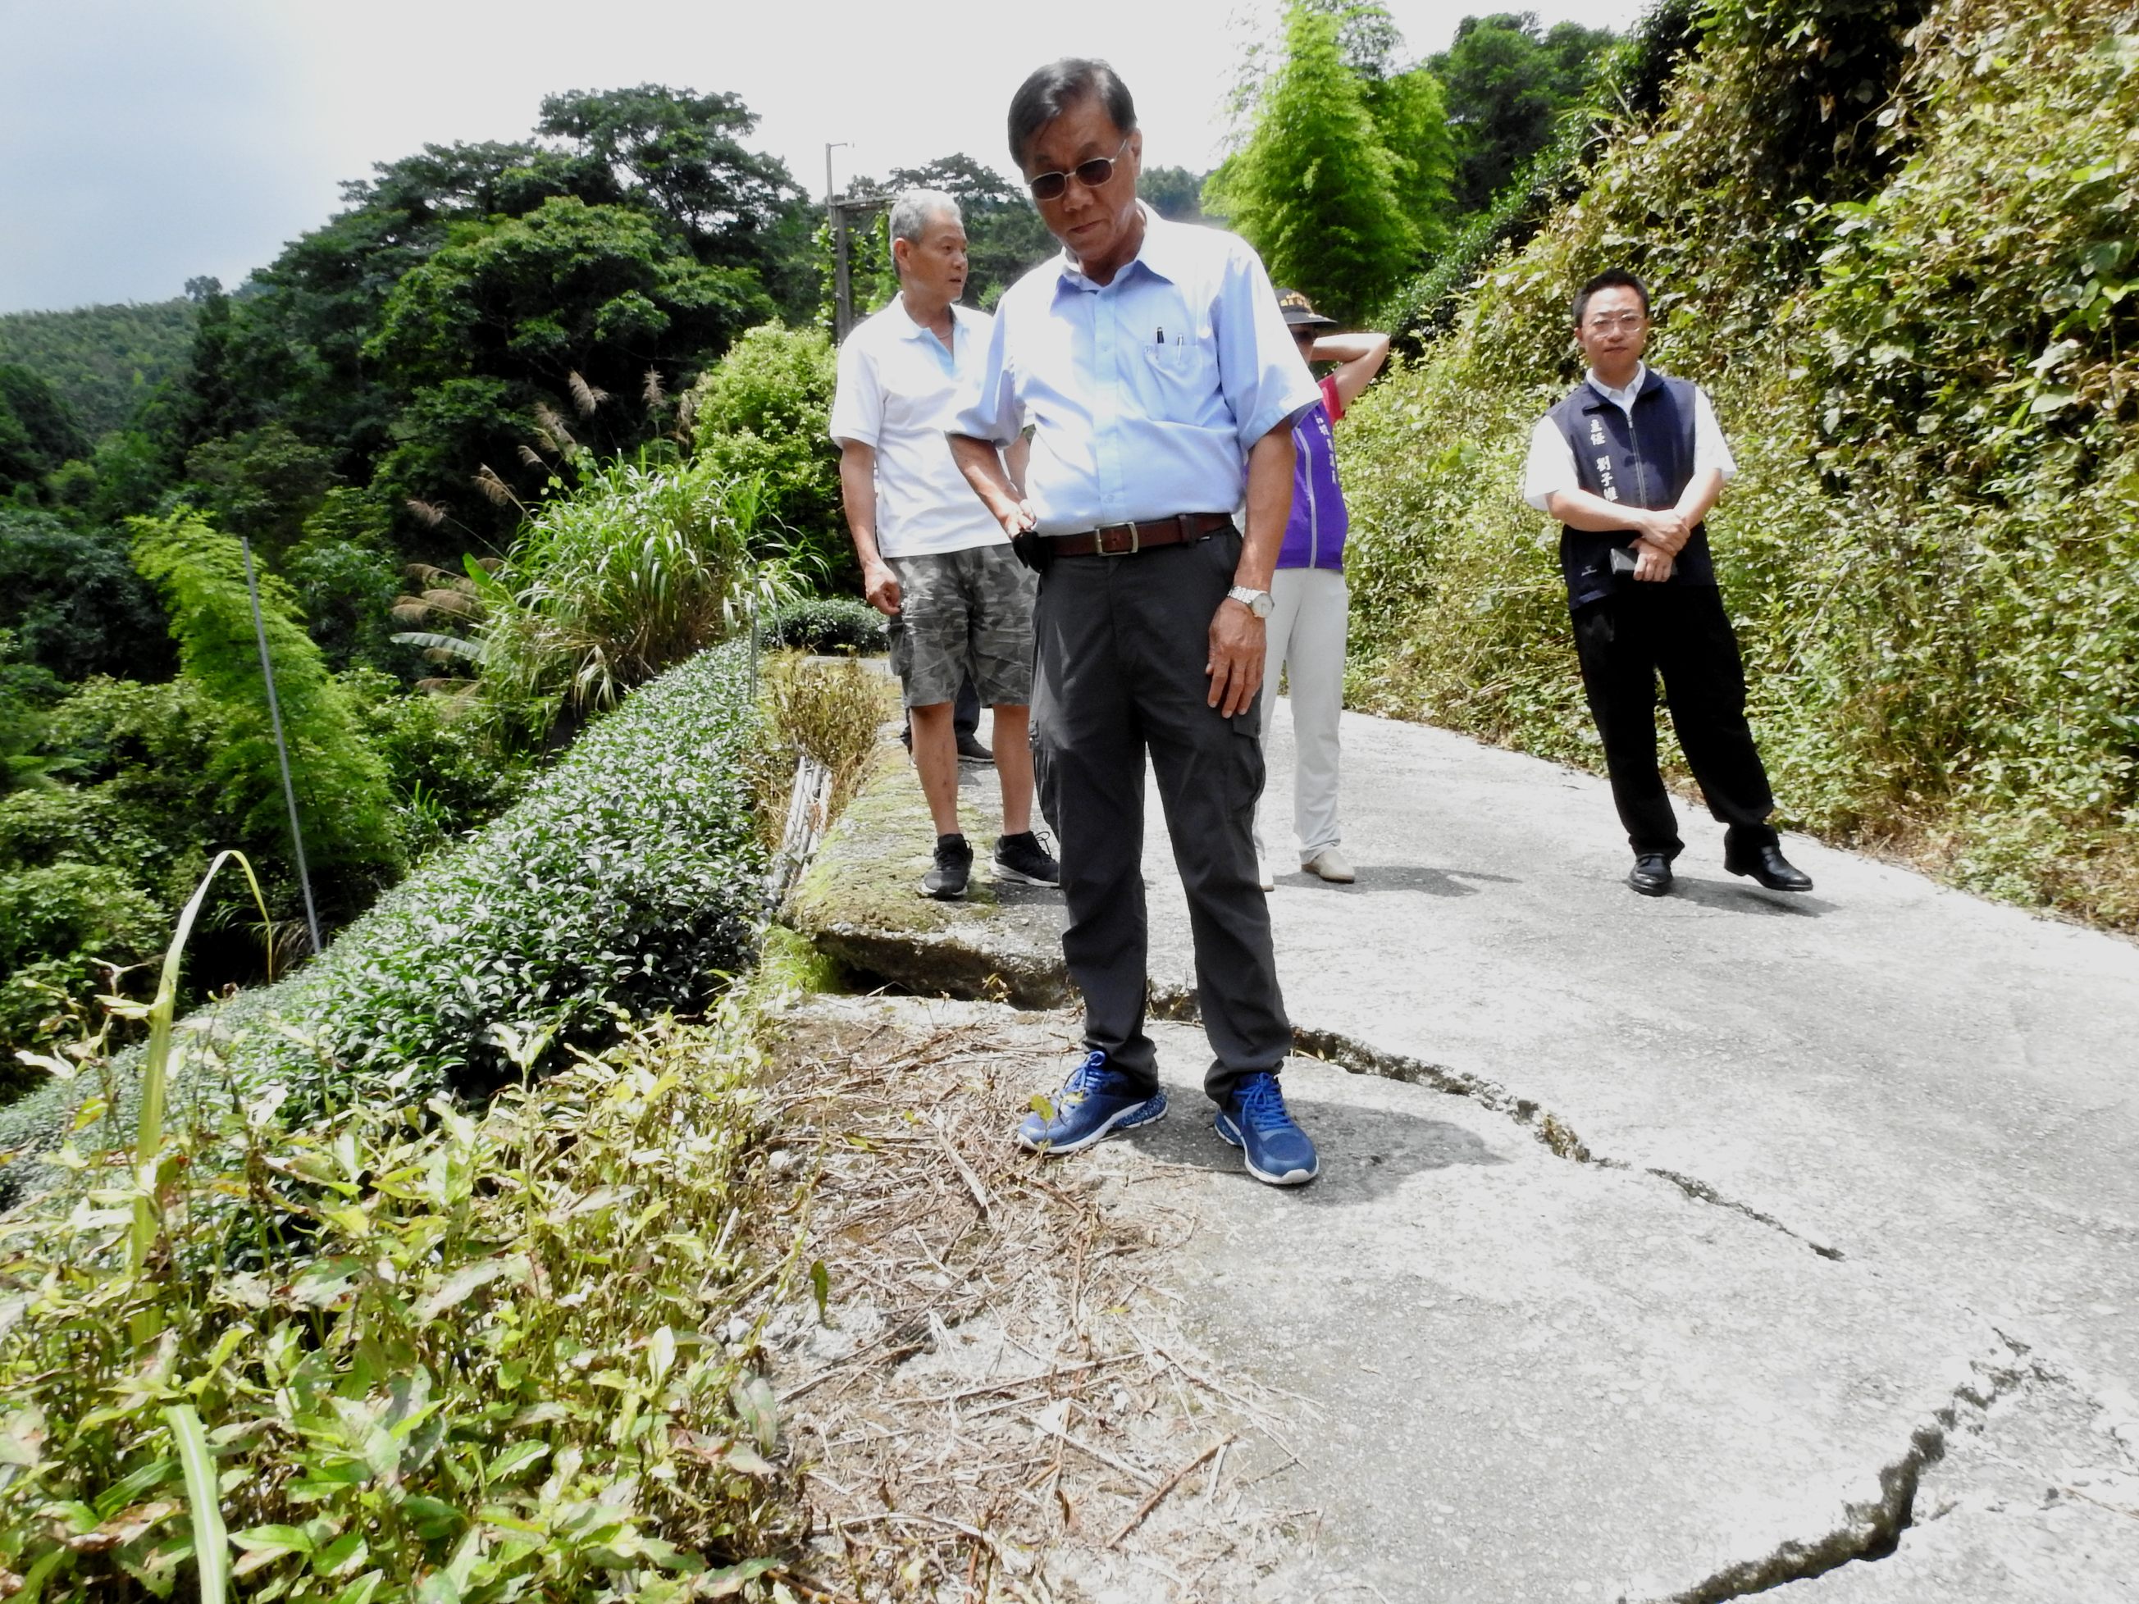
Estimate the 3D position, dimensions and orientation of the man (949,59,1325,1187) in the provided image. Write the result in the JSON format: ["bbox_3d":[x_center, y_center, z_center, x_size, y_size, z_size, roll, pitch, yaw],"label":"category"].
[{"bbox_3d":[0.125,-0.285,2.290,0.580,1.660,0.420,-4,5,12],"label":"man"}]

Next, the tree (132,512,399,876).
[{"bbox_3d":[-6.497,-0.845,12.000,1.950,3.150,1.900,-7,5,-26],"label":"tree"}]

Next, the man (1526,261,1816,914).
[{"bbox_3d":[1.660,-0.630,4.080,0.680,1.700,0.450,-3,5,19],"label":"man"}]

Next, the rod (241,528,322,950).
[{"bbox_3d":[-3.903,-0.119,7.408,0.030,2.400,0.030,-10,6,-29],"label":"rod"}]

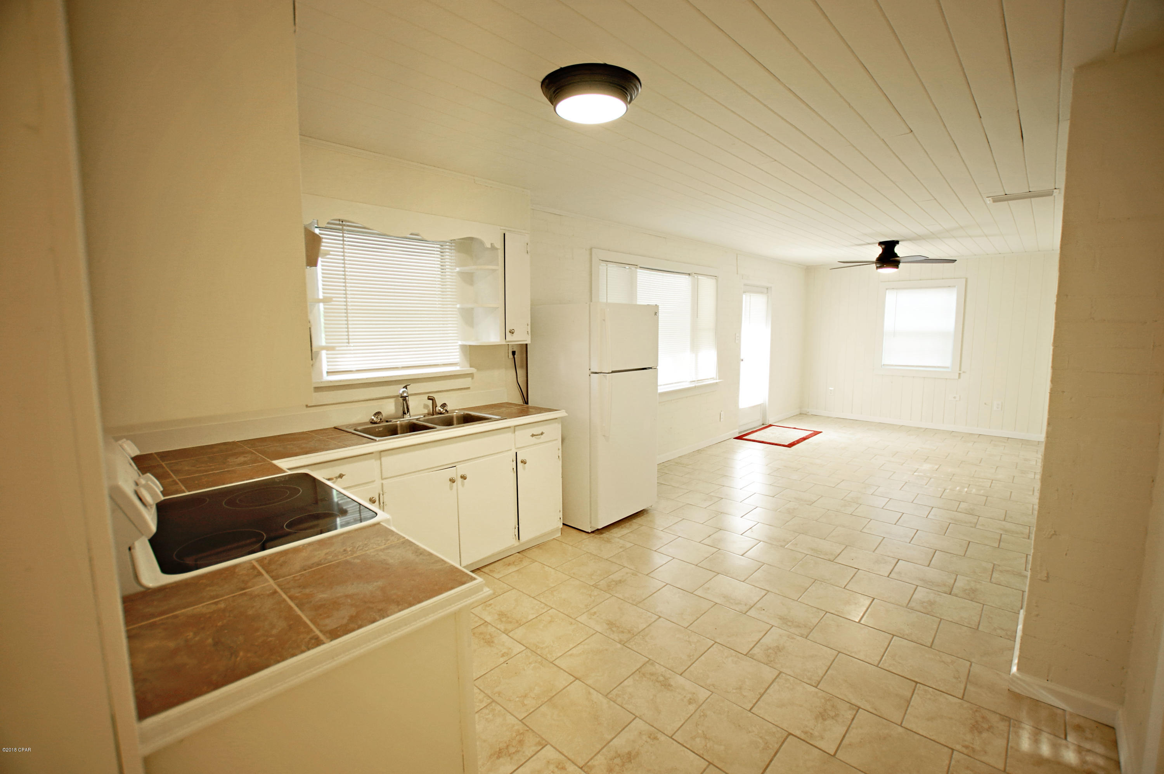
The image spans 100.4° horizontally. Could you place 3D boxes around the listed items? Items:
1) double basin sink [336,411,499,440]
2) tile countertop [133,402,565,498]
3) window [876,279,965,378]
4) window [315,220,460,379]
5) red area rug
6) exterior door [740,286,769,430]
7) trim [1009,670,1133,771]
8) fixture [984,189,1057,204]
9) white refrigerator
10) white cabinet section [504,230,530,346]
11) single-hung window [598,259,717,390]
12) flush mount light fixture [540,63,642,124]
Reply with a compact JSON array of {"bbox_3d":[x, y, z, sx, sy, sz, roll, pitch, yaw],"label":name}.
[{"bbox_3d":[-1.012,0.315,3.077,0.542,0.179,0.836,6,10,43],"label":"double basin sink"},{"bbox_3d":[-1.068,0.290,2.787,0.915,0.050,2.398,6,10,43],"label":"tile countertop"},{"bbox_3d":[4.833,-0.839,6.963,1.015,1.378,0.080,6,10,43],"label":"window"},{"bbox_3d":[-1.218,-0.562,3.174,0.100,0.955,0.955,6,10,43],"label":"window"},{"bbox_3d":[2.727,0.659,6.681,0.756,0.010,1.214,6,10,43],"label":"red area rug"},{"bbox_3d":[2.457,-0.406,6.975,0.060,2.040,0.866,6,10,43],"label":"exterior door"},{"bbox_3d":[1.779,1.225,1.771,0.338,0.088,0.308,6,10,43],"label":"trim"},{"bbox_3d":[3.188,-1.378,3.513,0.378,0.030,0.109,6,10,43],"label":"fixture"},{"bbox_3d":[0.093,0.183,3.937,0.716,1.672,0.756,6,10,43],"label":"white refrigerator"},{"bbox_3d":[-0.565,-0.701,3.502,0.330,0.770,0.255,6,10,44],"label":"white cabinet section"},{"bbox_3d":[0.907,-0.602,5.298,0.100,1.373,2.229,6,10,43],"label":"single-hung window"},{"bbox_3d":[0.037,-1.109,1.871,0.383,0.100,0.383,-1,7,0],"label":"flush mount light fixture"}]

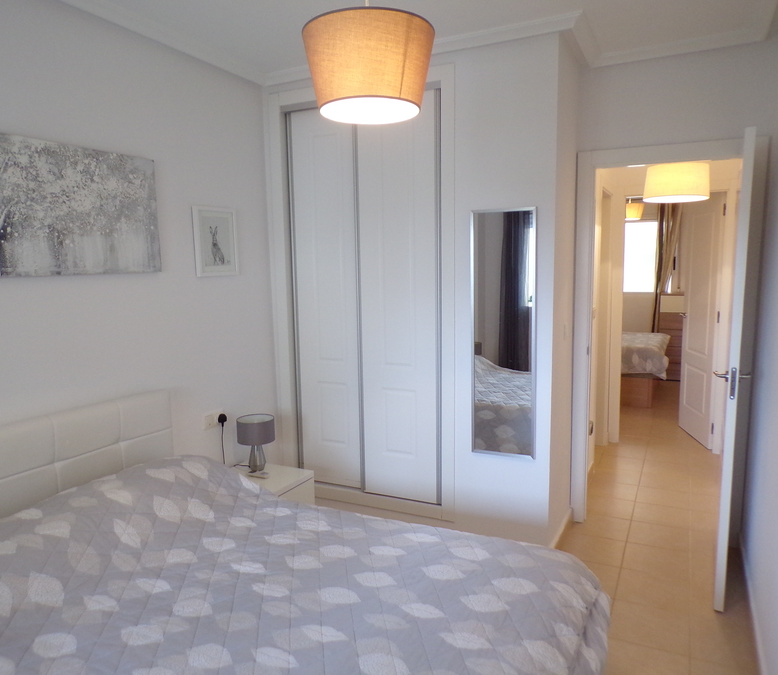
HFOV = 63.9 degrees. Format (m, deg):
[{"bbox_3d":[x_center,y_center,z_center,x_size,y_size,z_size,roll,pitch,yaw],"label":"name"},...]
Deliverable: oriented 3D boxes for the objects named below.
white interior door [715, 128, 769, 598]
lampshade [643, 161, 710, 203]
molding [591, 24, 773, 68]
[{"bbox_3d":[1.605,0.139,2.890,0.040,2.030,0.725,3,8,30],"label":"white interior door"},{"bbox_3d":[1.851,-0.993,4.007,0.430,0.210,0.430,3,8,26],"label":"lampshade"},{"bbox_3d":[1.424,-1.427,3.129,0.910,0.068,0.110,3,8,26],"label":"molding"}]

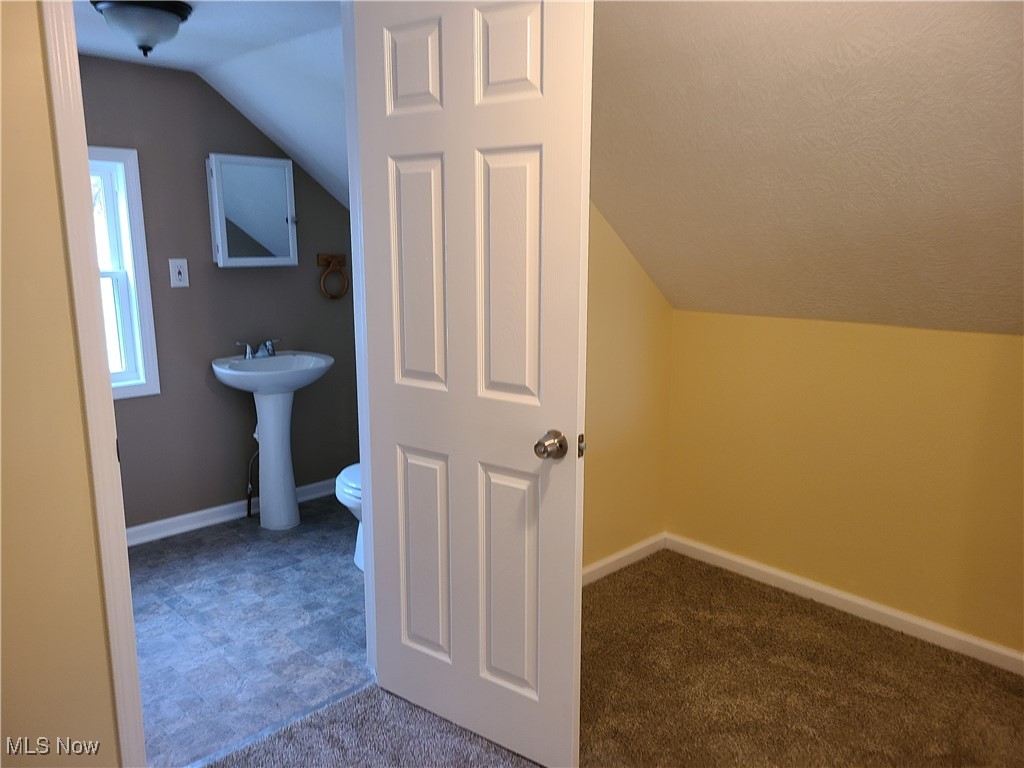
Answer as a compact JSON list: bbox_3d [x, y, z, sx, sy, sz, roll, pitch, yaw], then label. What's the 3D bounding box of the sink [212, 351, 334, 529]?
[{"bbox_3d":[-1.127,0.295,3.700,0.560,0.826,0.495,-10,15,-42],"label":"sink"}]

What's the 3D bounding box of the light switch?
[{"bbox_3d":[-1.520,-0.506,3.521,0.077,0.127,0.016,-10,15,-42],"label":"light switch"}]

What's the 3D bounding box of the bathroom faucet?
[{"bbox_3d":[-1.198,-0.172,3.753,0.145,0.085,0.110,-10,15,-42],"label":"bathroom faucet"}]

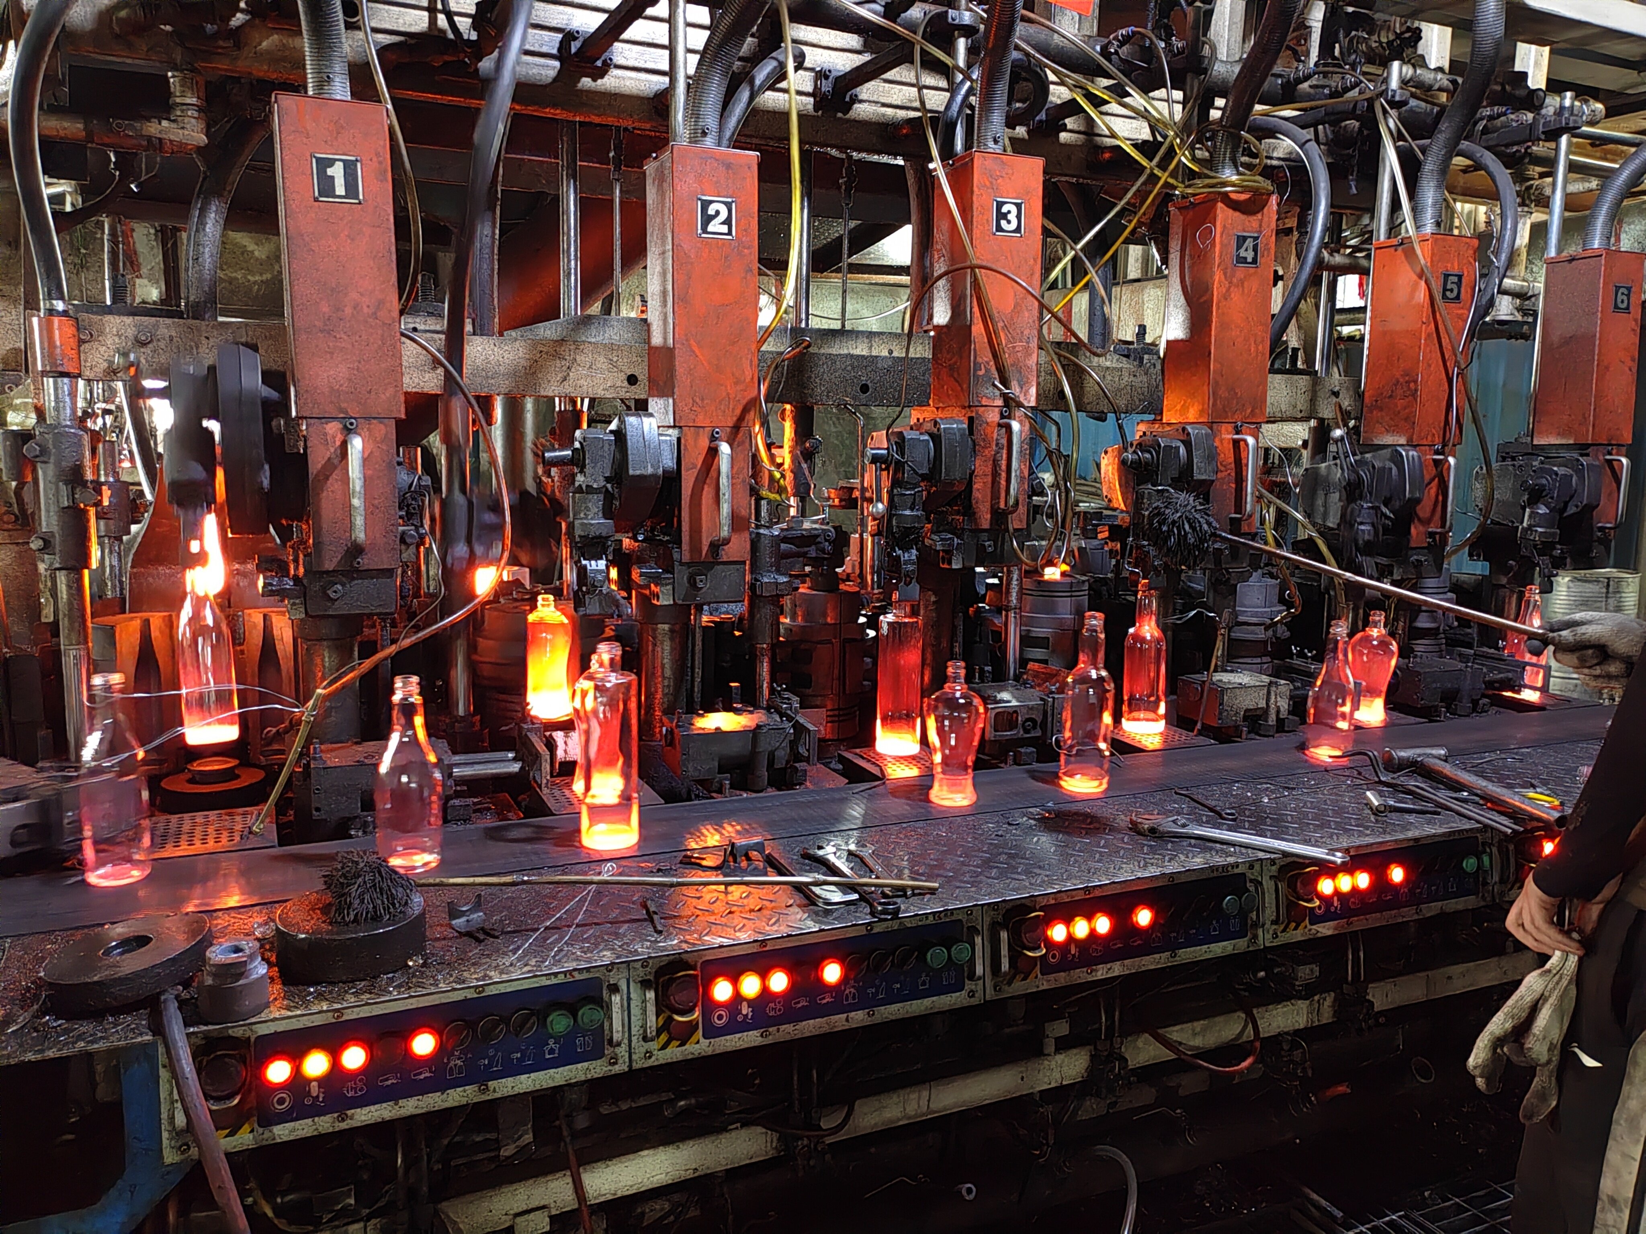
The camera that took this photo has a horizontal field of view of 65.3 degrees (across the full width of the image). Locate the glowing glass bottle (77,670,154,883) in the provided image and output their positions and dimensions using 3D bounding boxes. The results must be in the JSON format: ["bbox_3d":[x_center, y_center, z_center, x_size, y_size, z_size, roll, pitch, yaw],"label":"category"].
[{"bbox_3d":[-0.849,0.193,1.536,0.080,0.246,0.080,-3,9,-25],"label":"glowing glass bottle"}]

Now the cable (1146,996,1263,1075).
[{"bbox_3d":[0.555,0.612,1.870,0.200,0.110,0.050,-3,9,-25],"label":"cable"}]

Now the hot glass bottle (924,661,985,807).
[{"bbox_3d":[0.198,0.174,1.943,0.090,0.217,0.090,1,8,0],"label":"hot glass bottle"}]

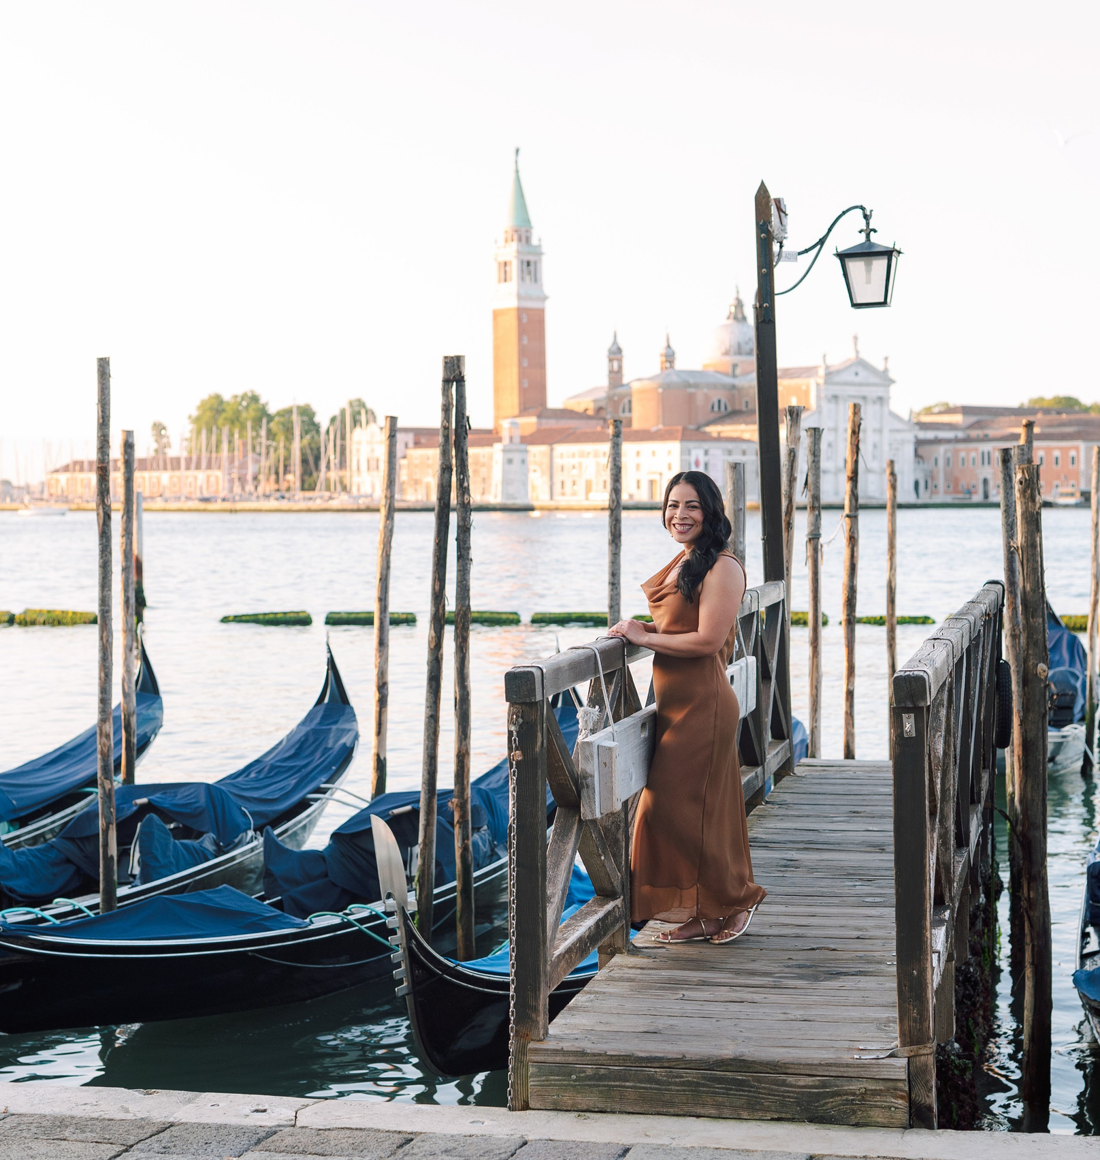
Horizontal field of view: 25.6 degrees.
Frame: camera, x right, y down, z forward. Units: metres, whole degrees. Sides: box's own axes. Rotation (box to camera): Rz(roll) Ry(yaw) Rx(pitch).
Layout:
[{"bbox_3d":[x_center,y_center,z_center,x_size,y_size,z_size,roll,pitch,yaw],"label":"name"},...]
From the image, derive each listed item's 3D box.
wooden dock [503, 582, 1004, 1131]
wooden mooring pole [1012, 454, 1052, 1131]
[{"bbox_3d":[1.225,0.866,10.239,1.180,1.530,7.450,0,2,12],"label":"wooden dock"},{"bbox_3d":[1.891,1.092,9.450,0.100,3.133,0.100,-1,2,0],"label":"wooden mooring pole"}]

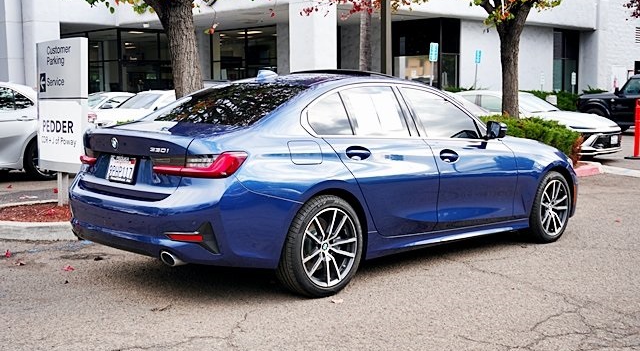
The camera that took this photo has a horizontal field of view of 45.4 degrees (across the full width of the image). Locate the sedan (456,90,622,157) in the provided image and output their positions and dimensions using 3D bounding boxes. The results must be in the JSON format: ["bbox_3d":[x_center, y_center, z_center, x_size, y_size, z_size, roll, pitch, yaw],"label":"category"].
[{"bbox_3d":[3.600,-1.118,16.000,1.850,1.430,4.820,-6,8,-44],"label":"sedan"}]

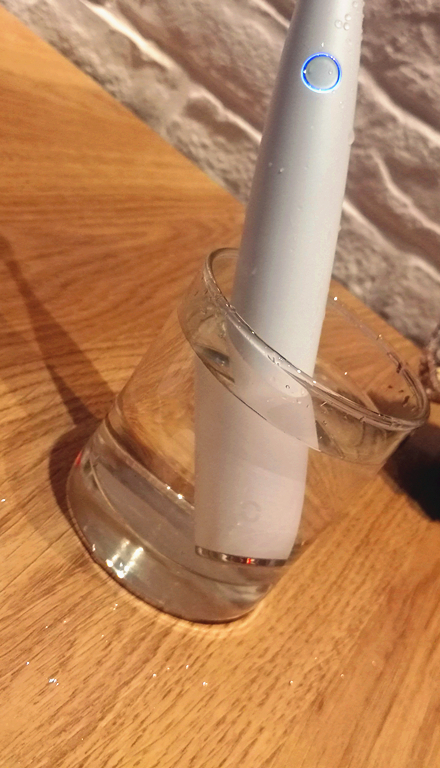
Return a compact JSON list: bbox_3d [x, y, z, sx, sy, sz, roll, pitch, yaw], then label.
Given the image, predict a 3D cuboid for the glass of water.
[{"bbox_3d":[0.007,0.017,0.262,0.081,0.092,0.081,42,27,14],"label":"glass of water"}]

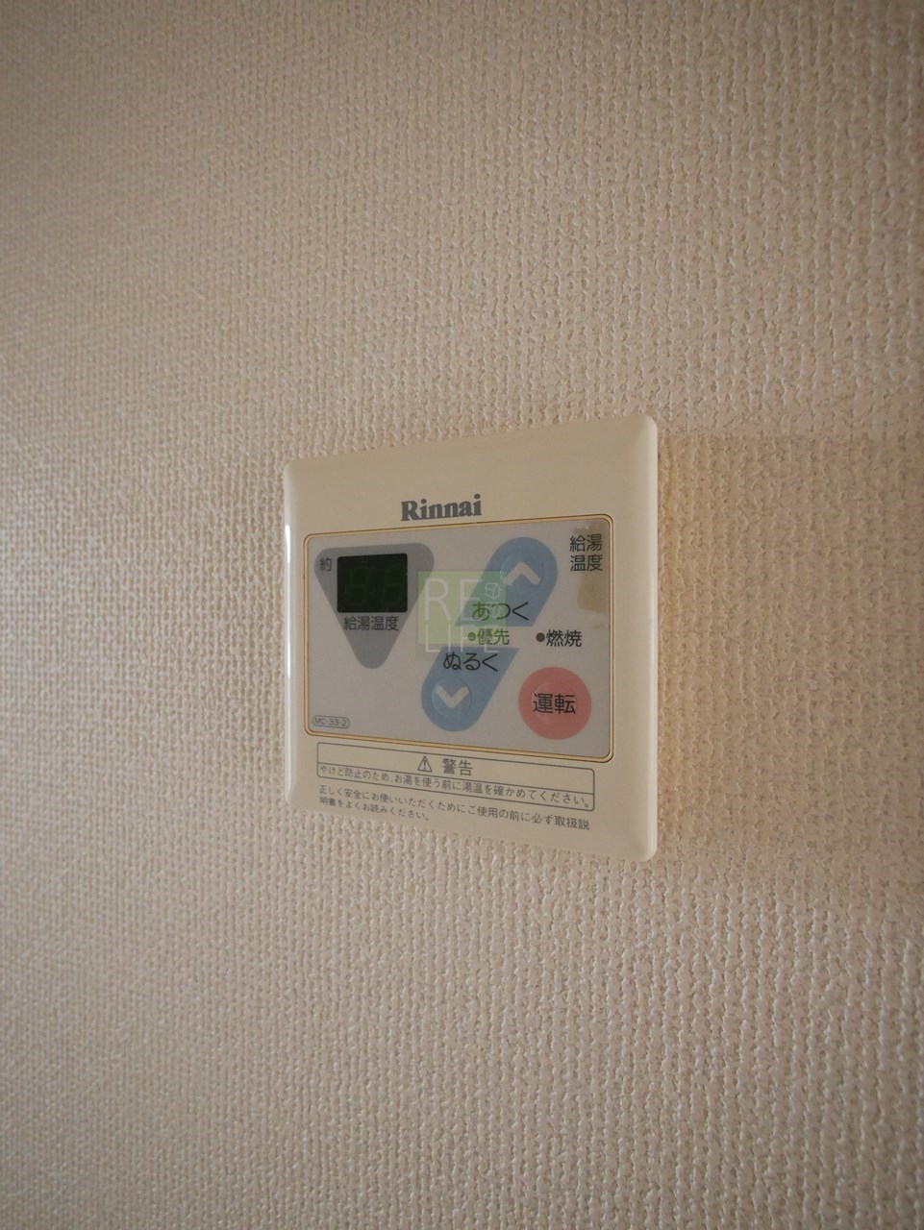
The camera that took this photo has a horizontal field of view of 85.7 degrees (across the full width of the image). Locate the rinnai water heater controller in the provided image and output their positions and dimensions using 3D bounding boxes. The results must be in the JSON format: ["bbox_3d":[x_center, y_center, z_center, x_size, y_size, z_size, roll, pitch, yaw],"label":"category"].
[{"bbox_3d":[-0.003,0.006,0.158,0.120,0.120,0.018,0,0,20],"label":"rinnai water heater controller"}]

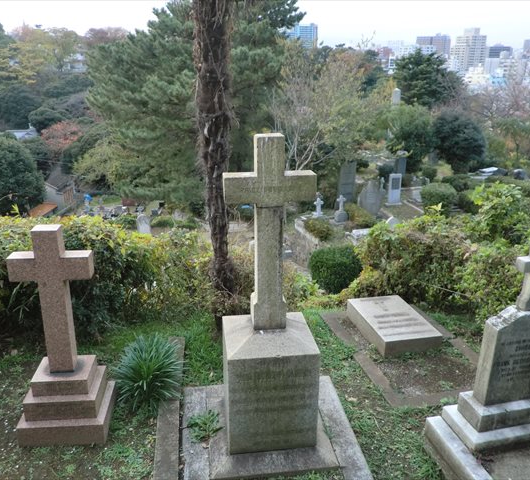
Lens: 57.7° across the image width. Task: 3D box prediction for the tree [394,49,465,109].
[{"bbox_3d":[16.084,-14.813,47.000,7.000,8.500,6.500,0,19,0],"label":"tree"}]

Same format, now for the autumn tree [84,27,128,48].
[{"bbox_3d":[-34.857,-42.562,105.566,9.323,7.953,8.217,-5,20,-16],"label":"autumn tree"}]

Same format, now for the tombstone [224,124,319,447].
[{"bbox_3d":[0.025,0.329,2.965,0.540,1.914,0.538,-2,18,-7],"label":"tombstone"}]

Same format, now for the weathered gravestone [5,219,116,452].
[{"bbox_3d":[-1.321,0.591,3.100,0.530,1.405,0.472,-1,19,-7],"label":"weathered gravestone"}]

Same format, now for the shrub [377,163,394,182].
[{"bbox_3d":[7.520,-4.210,30.001,0.969,1.127,0.949,5,19,13],"label":"shrub"}]

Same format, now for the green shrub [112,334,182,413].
[{"bbox_3d":[-1.012,1.148,4.104,0.595,0.506,0.595,0,19,0],"label":"green shrub"}]

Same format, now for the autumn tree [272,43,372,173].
[{"bbox_3d":[2.880,-6.600,24.500,5.100,7.200,4.800,0,19,0],"label":"autumn tree"}]

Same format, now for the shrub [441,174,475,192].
[{"bbox_3d":[7.830,-2.249,19.467,1.313,0.786,1.182,-2,18,-8],"label":"shrub"}]

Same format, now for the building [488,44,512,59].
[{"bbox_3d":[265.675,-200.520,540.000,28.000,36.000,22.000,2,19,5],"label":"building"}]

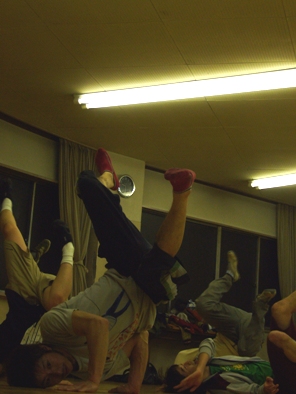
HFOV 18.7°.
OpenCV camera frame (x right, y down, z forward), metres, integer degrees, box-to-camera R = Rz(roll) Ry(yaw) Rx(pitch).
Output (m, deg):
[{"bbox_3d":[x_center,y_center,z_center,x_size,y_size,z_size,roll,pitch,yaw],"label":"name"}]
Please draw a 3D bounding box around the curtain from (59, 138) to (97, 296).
[{"bbox_3d":[-0.830,0.360,10.120,0.570,1.950,0.180,15,-16,-42],"label":"curtain"}]

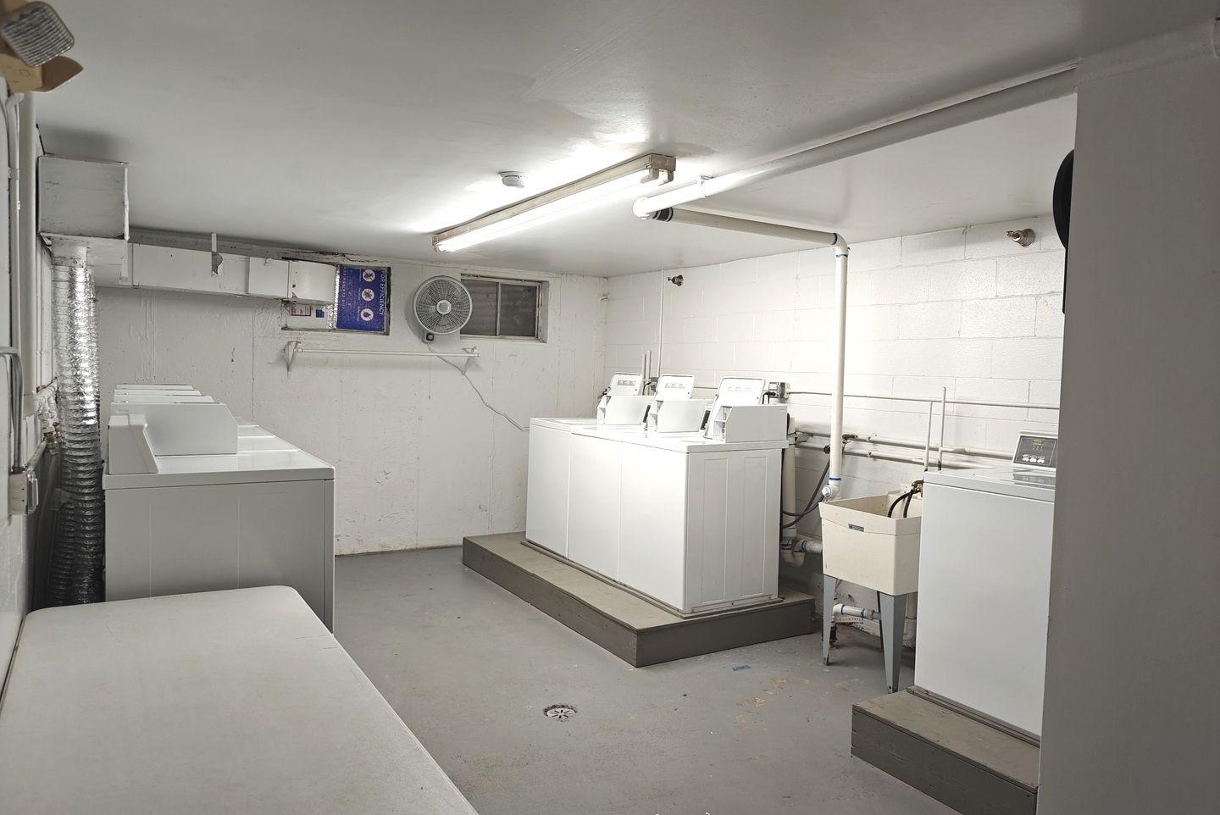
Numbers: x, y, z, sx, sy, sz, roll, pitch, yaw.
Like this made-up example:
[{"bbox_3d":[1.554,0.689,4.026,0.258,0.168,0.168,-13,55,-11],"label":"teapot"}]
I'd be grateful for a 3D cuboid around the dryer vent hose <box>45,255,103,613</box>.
[{"bbox_3d":[-1.956,0.170,2.985,0.155,1.425,0.180,-1,4,-32],"label":"dryer vent hose"}]

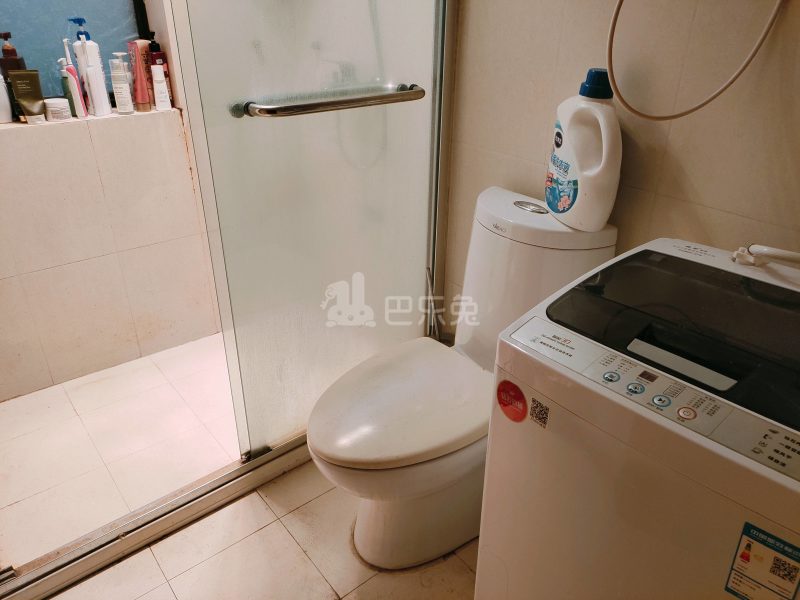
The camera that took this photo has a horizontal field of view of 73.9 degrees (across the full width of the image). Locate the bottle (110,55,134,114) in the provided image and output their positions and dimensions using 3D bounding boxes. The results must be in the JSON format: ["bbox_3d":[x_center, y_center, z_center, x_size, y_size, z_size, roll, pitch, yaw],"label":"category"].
[{"bbox_3d":[-0.938,-0.719,1.796,0.051,0.166,0.048,-15,30,-29],"label":"bottle"}]

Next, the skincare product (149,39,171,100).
[{"bbox_3d":[-0.884,-0.832,1.946,0.066,0.245,0.055,-20,32,-36],"label":"skincare product"}]

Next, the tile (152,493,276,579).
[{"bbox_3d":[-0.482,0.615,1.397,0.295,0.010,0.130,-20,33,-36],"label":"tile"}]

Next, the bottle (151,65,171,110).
[{"bbox_3d":[-0.867,-0.766,1.921,0.046,0.147,0.040,-20,32,-36],"label":"bottle"}]

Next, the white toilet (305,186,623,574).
[{"bbox_3d":[0.075,0.218,1.298,0.678,0.804,0.395,-15,30,-29],"label":"white toilet"}]

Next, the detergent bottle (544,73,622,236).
[{"bbox_3d":[0.409,-0.331,1.178,0.102,0.312,0.172,-6,26,-13],"label":"detergent bottle"}]

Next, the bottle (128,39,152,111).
[{"bbox_3d":[-0.900,-0.774,1.840,0.056,0.217,0.046,11,27,21],"label":"bottle"}]

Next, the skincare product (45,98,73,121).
[{"bbox_3d":[-1.131,-0.625,1.757,0.066,0.060,0.066,-16,30,-30],"label":"skincare product"}]

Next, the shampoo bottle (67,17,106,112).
[{"bbox_3d":[-1.022,-0.778,1.767,0.065,0.277,0.082,20,32,35],"label":"shampoo bottle"}]

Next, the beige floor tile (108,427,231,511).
[{"bbox_3d":[-0.698,0.512,1.625,0.298,0.010,0.270,-20,32,-36],"label":"beige floor tile"}]

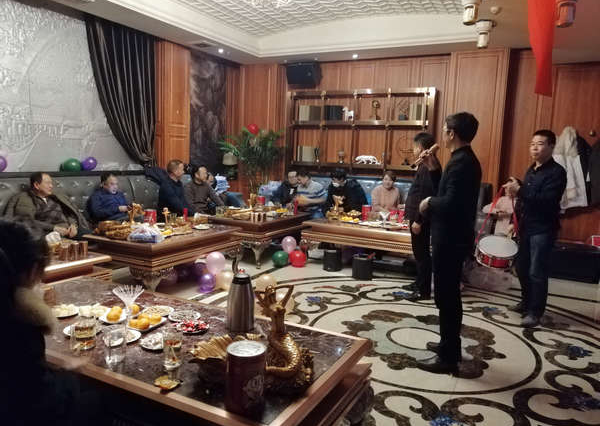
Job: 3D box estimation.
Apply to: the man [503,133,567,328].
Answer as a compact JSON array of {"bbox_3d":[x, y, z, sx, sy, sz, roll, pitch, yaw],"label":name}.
[{"bbox_3d":[2.120,0.122,4.199,0.500,1.720,0.520,-5,10,-43],"label":"man"}]

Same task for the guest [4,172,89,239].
[{"bbox_3d":[-2.391,0.197,4.575,0.850,1.170,0.720,5,7,26],"label":"guest"}]

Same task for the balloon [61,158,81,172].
[{"bbox_3d":[-2.564,-0.532,5.239,0.180,0.170,0.210,5,7,26],"label":"balloon"}]

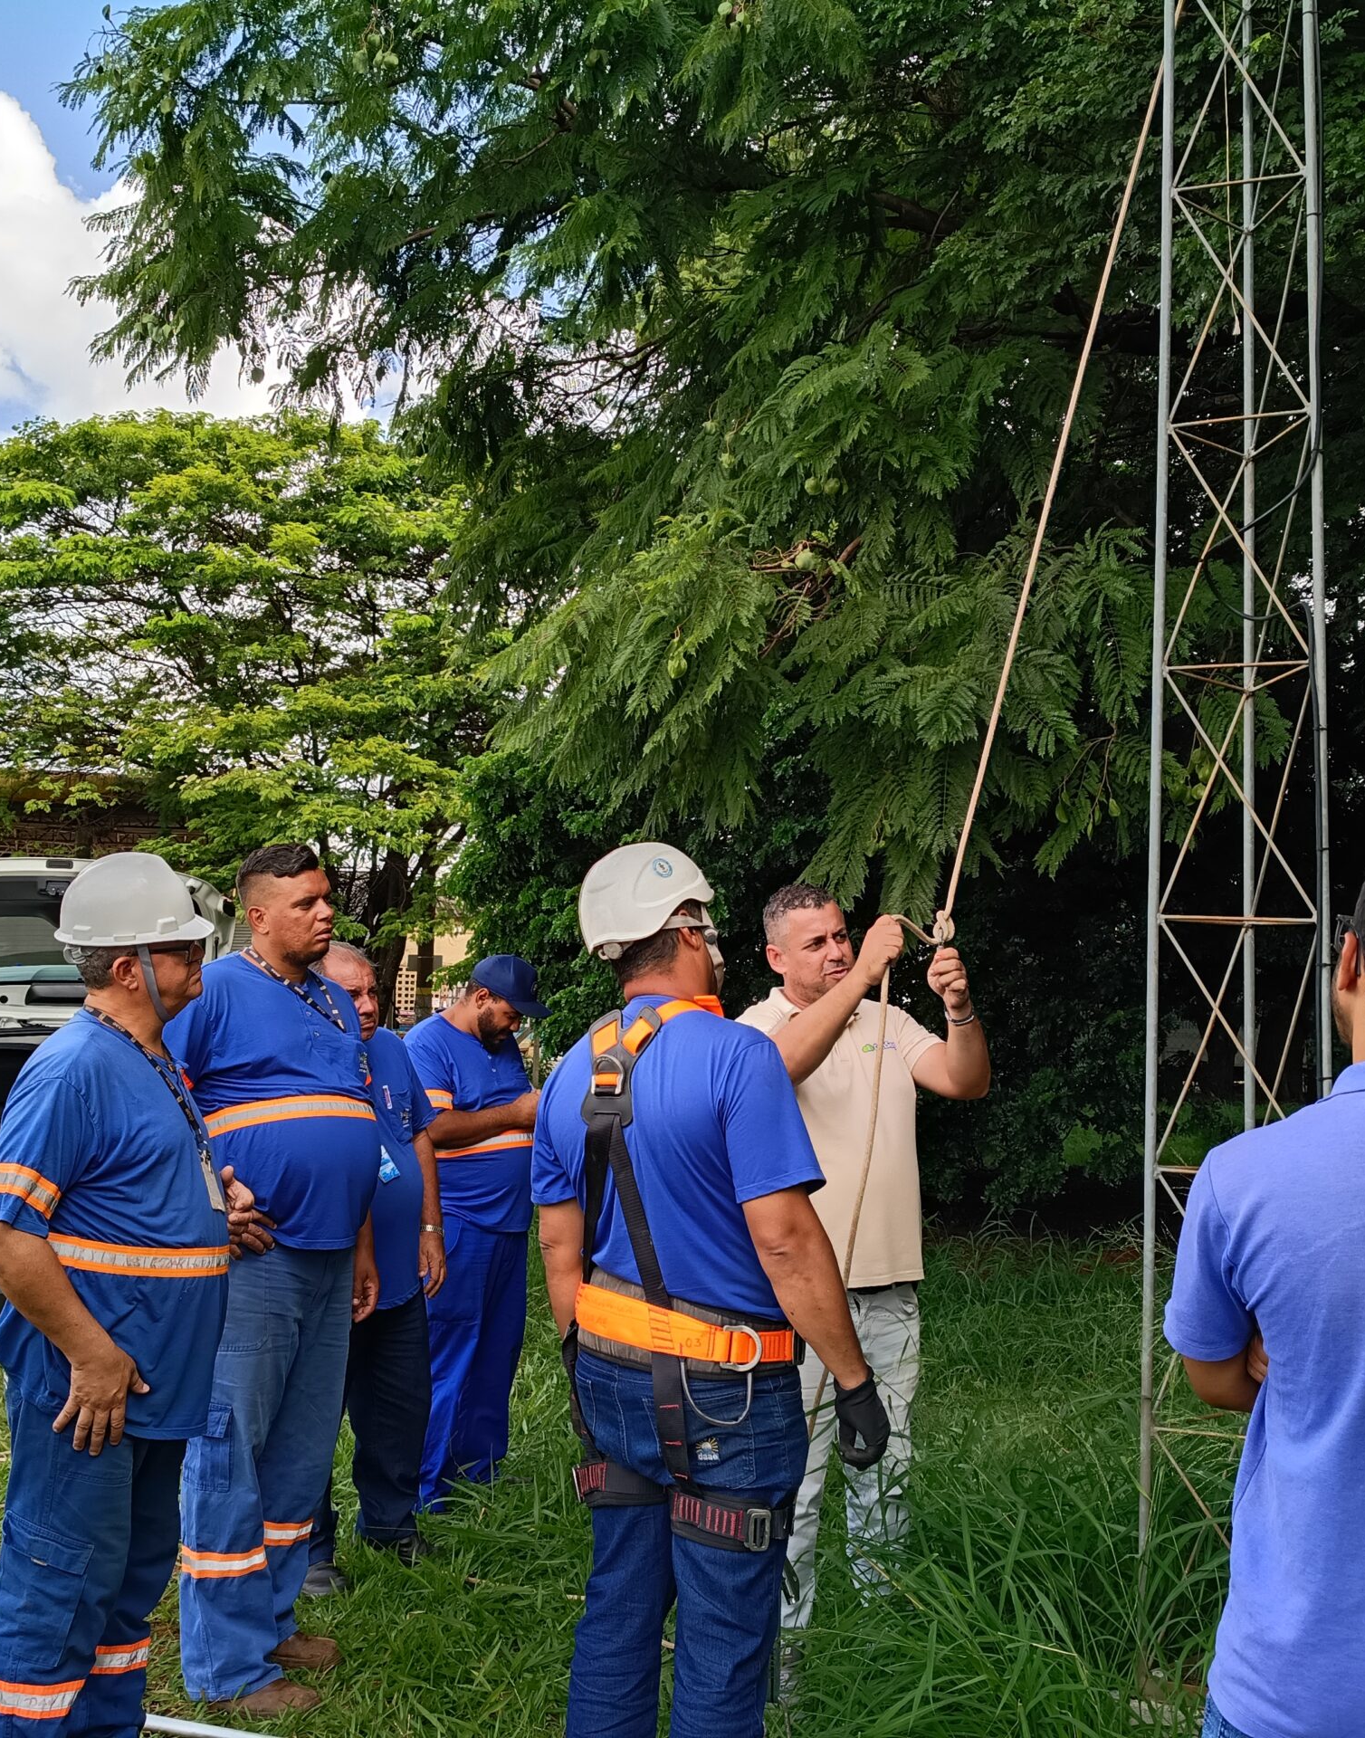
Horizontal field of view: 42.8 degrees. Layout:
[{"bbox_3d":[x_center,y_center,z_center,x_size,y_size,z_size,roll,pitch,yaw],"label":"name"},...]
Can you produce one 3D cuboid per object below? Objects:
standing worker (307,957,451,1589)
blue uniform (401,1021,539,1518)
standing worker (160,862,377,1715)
[{"bbox_3d":[-0.779,1.022,4.681,0.360,1.670,0.540,-2,-6,38],"label":"standing worker"},{"bbox_3d":[-0.591,1.140,5.137,0.360,1.400,0.500,-2,-6,32],"label":"blue uniform"},{"bbox_3d":[-0.864,0.870,3.854,0.420,1.830,0.560,0,-5,20],"label":"standing worker"}]

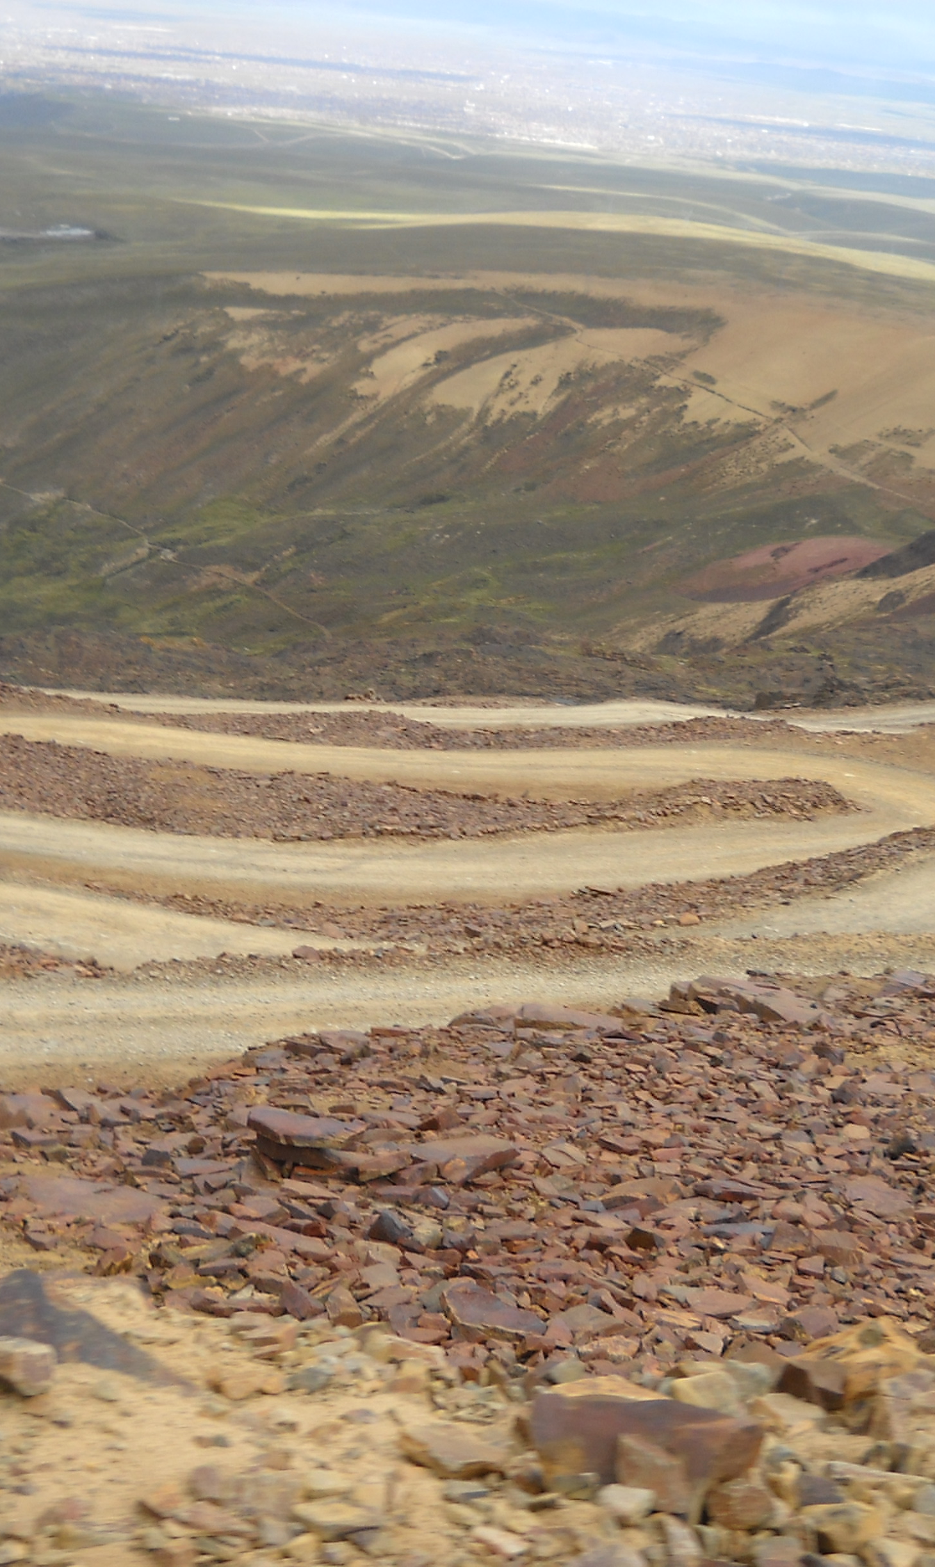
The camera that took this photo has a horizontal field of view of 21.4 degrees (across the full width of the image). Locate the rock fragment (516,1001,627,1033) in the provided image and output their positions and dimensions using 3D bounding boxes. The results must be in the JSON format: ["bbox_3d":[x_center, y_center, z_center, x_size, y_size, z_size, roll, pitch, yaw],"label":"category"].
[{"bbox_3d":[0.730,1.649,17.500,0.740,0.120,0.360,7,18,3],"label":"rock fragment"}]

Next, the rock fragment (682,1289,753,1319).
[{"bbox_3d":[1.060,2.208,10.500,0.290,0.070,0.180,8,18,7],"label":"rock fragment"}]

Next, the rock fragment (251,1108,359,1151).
[{"bbox_3d":[-0.915,1.952,14.000,0.620,0.150,0.340,5,18,-3],"label":"rock fragment"}]

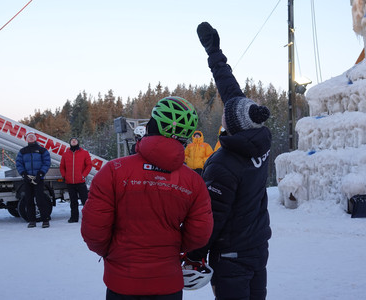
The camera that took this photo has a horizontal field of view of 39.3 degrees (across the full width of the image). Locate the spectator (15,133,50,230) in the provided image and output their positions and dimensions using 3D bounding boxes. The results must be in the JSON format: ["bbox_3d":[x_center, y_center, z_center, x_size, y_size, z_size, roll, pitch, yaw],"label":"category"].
[{"bbox_3d":[-2.770,0.565,9.500,0.640,1.760,0.420,0,-1,-6],"label":"spectator"}]

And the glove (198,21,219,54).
[{"bbox_3d":[0.167,-0.730,3.330,0.130,0.230,0.090,-14,-14,-36],"label":"glove"}]

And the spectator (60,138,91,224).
[{"bbox_3d":[-2.160,0.620,10.400,0.620,1.730,0.400,0,-1,-1],"label":"spectator"}]

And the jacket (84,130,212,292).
[{"bbox_3d":[-0.190,0.330,2.680,0.690,0.820,0.430,0,-1,10],"label":"jacket"}]

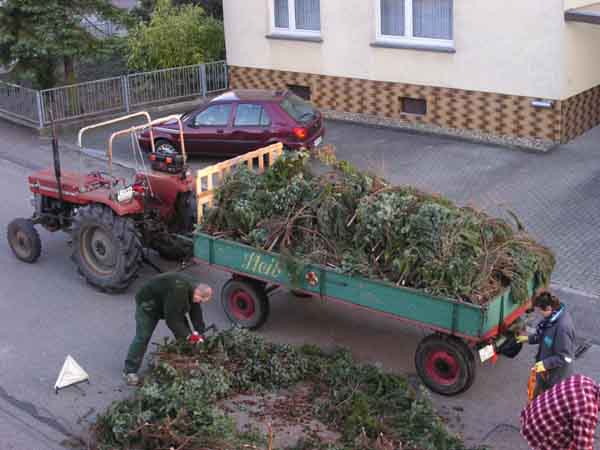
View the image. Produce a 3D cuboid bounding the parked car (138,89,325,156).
[{"bbox_3d":[-1.500,-2.118,20.334,3.860,1.380,1.650,3,20,16],"label":"parked car"}]

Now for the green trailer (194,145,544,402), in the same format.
[{"bbox_3d":[0.721,0.452,11.586,4.330,2.000,1.650,13,24,37],"label":"green trailer"}]

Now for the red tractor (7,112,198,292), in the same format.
[{"bbox_3d":[-2.992,-0.489,14.374,3.000,2.250,1.660,13,24,37],"label":"red tractor"}]

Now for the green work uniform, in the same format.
[{"bbox_3d":[-1.545,1.154,10.819,0.890,1.170,0.520,-5,19,-8],"label":"green work uniform"}]

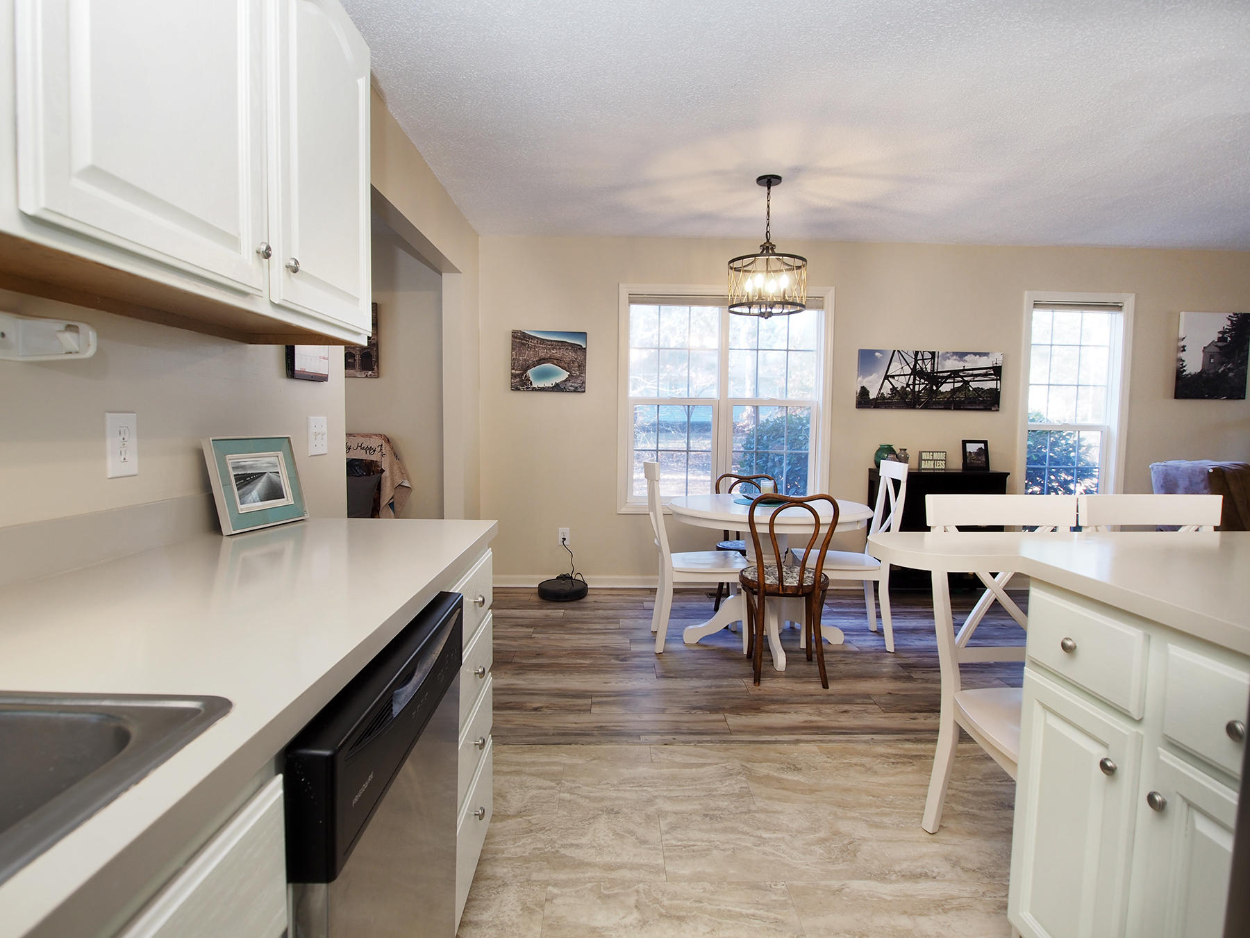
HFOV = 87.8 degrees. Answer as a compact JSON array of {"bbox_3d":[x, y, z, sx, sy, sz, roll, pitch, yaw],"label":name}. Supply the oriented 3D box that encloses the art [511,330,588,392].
[{"bbox_3d":[-0.521,-0.737,4.456,0.511,0.409,0.035,1,4,-1],"label":"art"}]

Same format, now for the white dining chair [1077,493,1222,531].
[{"bbox_3d":[1.541,0.579,1.689,0.463,0.972,0.547,1,4,-4],"label":"white dining chair"}]

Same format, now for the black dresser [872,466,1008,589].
[{"bbox_3d":[2.120,0.452,4.438,0.816,0.870,0.368,1,4,-1],"label":"black dresser"}]

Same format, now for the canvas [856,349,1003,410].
[{"bbox_3d":[2.150,-0.621,4.564,1.021,0.408,0.035,1,4,-1],"label":"canvas"}]

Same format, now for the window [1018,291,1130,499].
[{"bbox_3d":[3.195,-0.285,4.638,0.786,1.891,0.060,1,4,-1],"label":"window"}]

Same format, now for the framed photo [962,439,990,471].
[{"bbox_3d":[2.392,-0.083,4.413,0.172,0.214,0.030,1,-7,-1],"label":"framed photo"}]

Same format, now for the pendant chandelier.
[{"bbox_3d":[0.742,-1.140,3.372,0.413,0.708,0.413,1,4,-1],"label":"pendant chandelier"}]

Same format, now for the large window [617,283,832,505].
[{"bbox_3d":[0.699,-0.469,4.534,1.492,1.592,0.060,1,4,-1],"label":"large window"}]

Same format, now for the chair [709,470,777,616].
[{"bbox_3d":[0.747,0.474,3.867,0.418,0.861,0.438,1,4,-1],"label":"chair"}]

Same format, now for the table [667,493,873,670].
[{"bbox_3d":[0.755,0.558,3.464,1.065,0.746,1.065,1,4,-1],"label":"table"}]

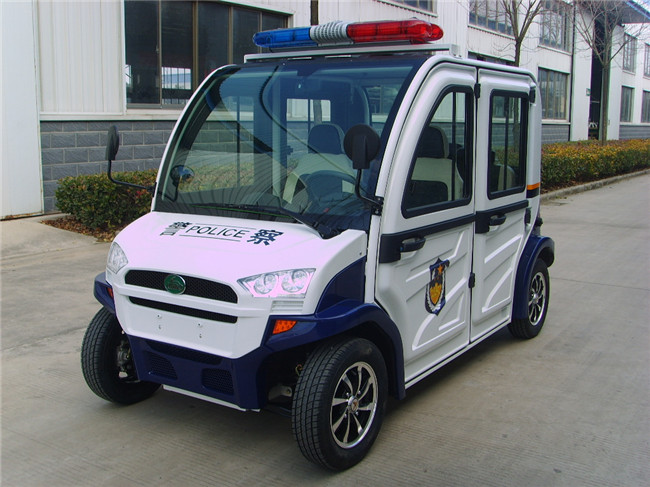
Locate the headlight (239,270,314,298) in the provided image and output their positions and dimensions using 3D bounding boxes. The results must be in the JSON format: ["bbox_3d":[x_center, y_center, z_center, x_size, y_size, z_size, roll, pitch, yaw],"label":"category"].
[{"bbox_3d":[-0.196,0.162,2.941,0.315,0.124,0.089,2,9,13],"label":"headlight"}]

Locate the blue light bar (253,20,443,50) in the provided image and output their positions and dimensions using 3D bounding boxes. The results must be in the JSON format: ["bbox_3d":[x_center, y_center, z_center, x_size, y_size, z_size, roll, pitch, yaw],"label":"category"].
[{"bbox_3d":[0.100,-1.138,4.022,1.167,0.122,0.294,6,11,33],"label":"blue light bar"}]

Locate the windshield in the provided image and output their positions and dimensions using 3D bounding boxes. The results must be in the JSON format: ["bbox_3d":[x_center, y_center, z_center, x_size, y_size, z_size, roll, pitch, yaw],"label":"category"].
[{"bbox_3d":[-0.223,-0.574,3.629,1.340,1.046,0.203,6,-27,33],"label":"windshield"}]

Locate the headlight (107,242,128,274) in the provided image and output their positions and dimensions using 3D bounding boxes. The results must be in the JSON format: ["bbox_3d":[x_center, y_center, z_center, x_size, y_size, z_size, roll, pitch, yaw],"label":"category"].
[{"bbox_3d":[-0.972,0.078,3.458,0.089,0.124,0.315,-6,11,-35],"label":"headlight"}]

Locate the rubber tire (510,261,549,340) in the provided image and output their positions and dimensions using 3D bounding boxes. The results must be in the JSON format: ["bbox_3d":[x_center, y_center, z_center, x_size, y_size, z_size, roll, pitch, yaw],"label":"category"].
[{"bbox_3d":[1.407,0.377,5.048,0.154,0.548,0.548,6,11,33],"label":"rubber tire"}]

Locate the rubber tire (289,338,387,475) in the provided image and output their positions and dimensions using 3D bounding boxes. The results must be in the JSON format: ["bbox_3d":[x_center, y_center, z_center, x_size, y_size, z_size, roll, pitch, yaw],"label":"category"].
[{"bbox_3d":[0.074,0.672,3.094,0.154,0.548,0.548,7,11,35],"label":"rubber tire"}]

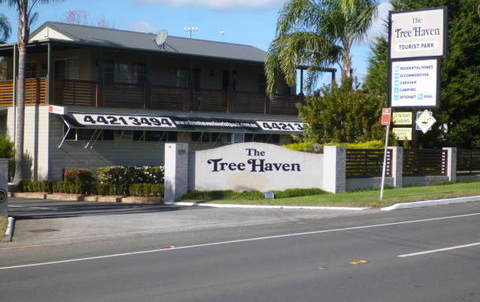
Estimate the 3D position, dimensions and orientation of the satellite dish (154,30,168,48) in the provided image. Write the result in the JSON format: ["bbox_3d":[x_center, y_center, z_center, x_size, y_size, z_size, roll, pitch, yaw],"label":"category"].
[{"bbox_3d":[-3.429,-4.870,43.000,0.520,0.850,0.680,1,0,-38],"label":"satellite dish"}]

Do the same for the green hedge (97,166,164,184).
[{"bbox_3d":[-3.254,0.937,31.685,3.800,0.880,0.800,1,1,44],"label":"green hedge"}]

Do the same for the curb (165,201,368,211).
[{"bbox_3d":[0.492,1.463,26.332,7.370,0.130,0.220,-1,-1,44],"label":"curb"}]

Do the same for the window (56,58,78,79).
[{"bbox_3d":[-7.631,-3.650,43.300,1.750,1.100,0.100,1,1,44],"label":"window"}]

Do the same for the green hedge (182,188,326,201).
[{"bbox_3d":[0.443,1.295,29.100,4.500,0.330,0.750,1,0,-19],"label":"green hedge"}]

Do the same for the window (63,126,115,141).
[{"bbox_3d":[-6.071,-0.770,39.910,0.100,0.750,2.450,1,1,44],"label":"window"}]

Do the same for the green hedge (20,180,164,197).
[{"bbox_3d":[-4.761,1.227,31.950,7.900,0.420,0.500,1,1,44],"label":"green hedge"}]

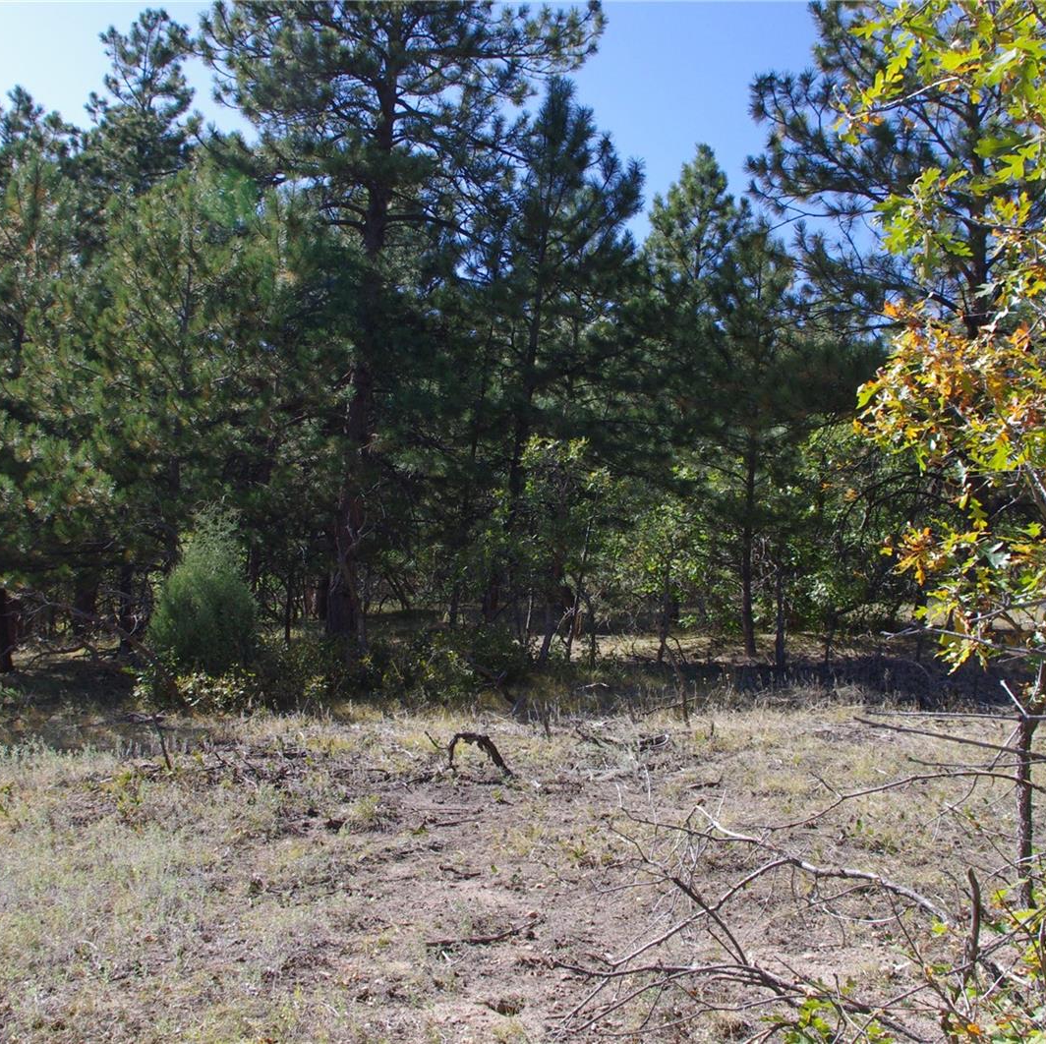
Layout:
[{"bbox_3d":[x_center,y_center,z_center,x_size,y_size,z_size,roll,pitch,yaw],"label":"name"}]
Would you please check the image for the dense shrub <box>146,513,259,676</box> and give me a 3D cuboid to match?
[{"bbox_3d":[-3.675,0.866,13.500,1.250,1.900,1.200,0,-1,0],"label":"dense shrub"}]

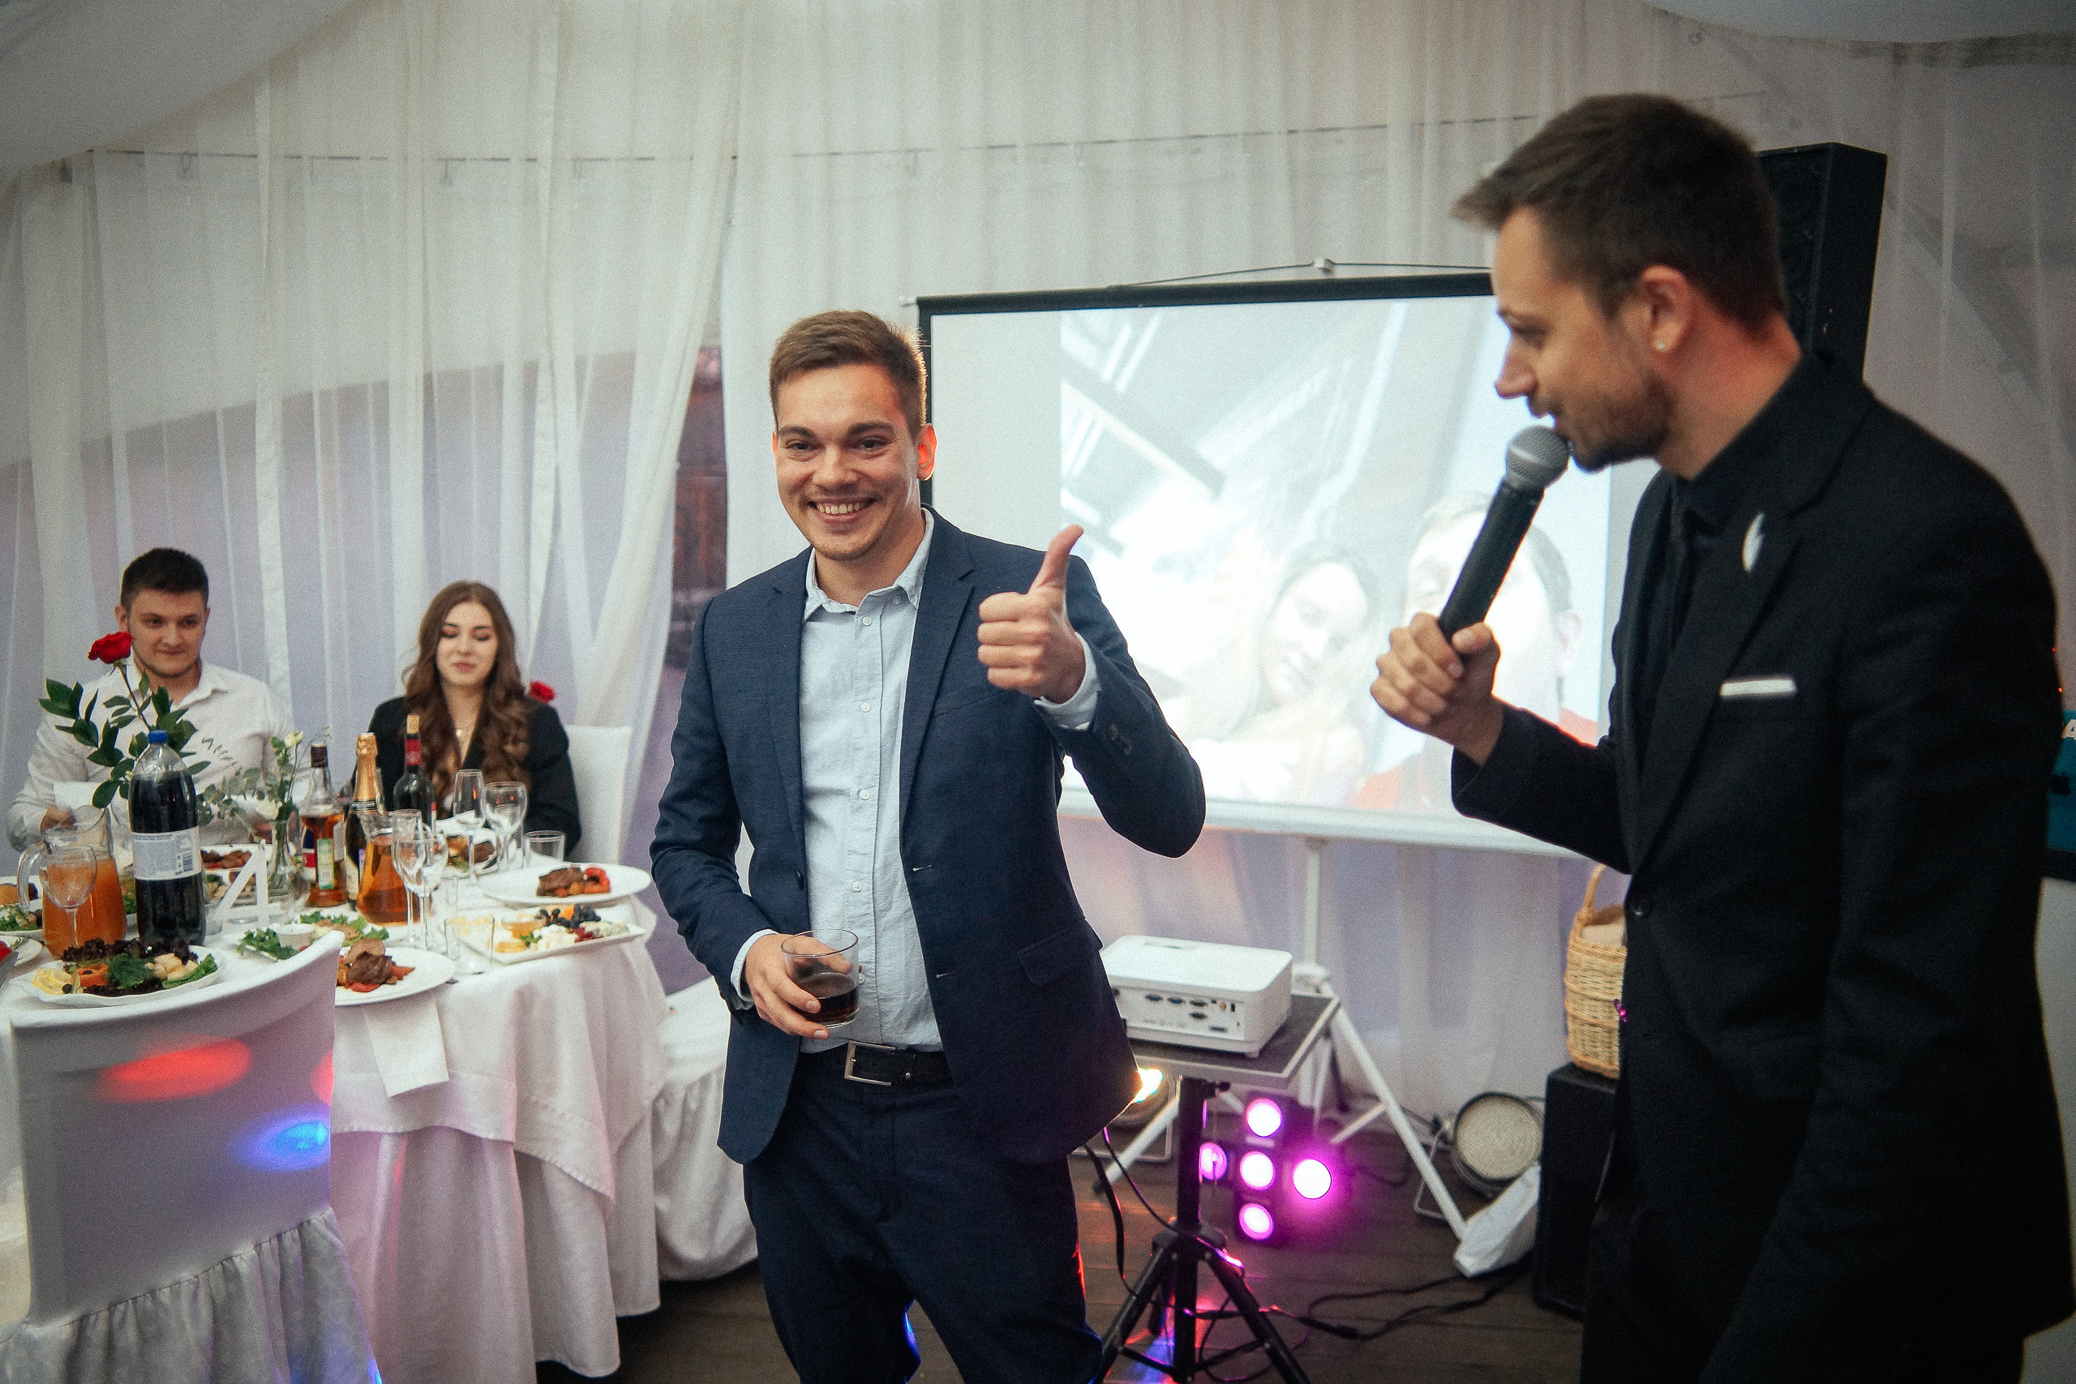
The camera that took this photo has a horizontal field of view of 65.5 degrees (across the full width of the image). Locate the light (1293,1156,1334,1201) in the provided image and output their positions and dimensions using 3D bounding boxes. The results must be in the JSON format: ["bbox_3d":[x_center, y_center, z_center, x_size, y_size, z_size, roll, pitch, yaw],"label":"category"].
[{"bbox_3d":[0.551,0.964,3.219,0.088,0.088,0.070,4,-1,19],"label":"light"}]

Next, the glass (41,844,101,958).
[{"bbox_3d":[-1.453,0.314,2.426,0.082,0.185,0.082,1,9,0],"label":"glass"}]

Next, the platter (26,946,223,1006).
[{"bbox_3d":[-1.385,0.409,2.438,0.300,0.070,0.275,-4,10,-30],"label":"platter"}]

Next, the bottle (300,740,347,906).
[{"bbox_3d":[-1.206,0.215,2.724,0.080,0.290,0.080,1,9,0],"label":"bottle"}]

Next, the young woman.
[{"bbox_3d":[-1.199,0.421,3.421,0.480,1.280,0.660,1,9,-2],"label":"young woman"}]

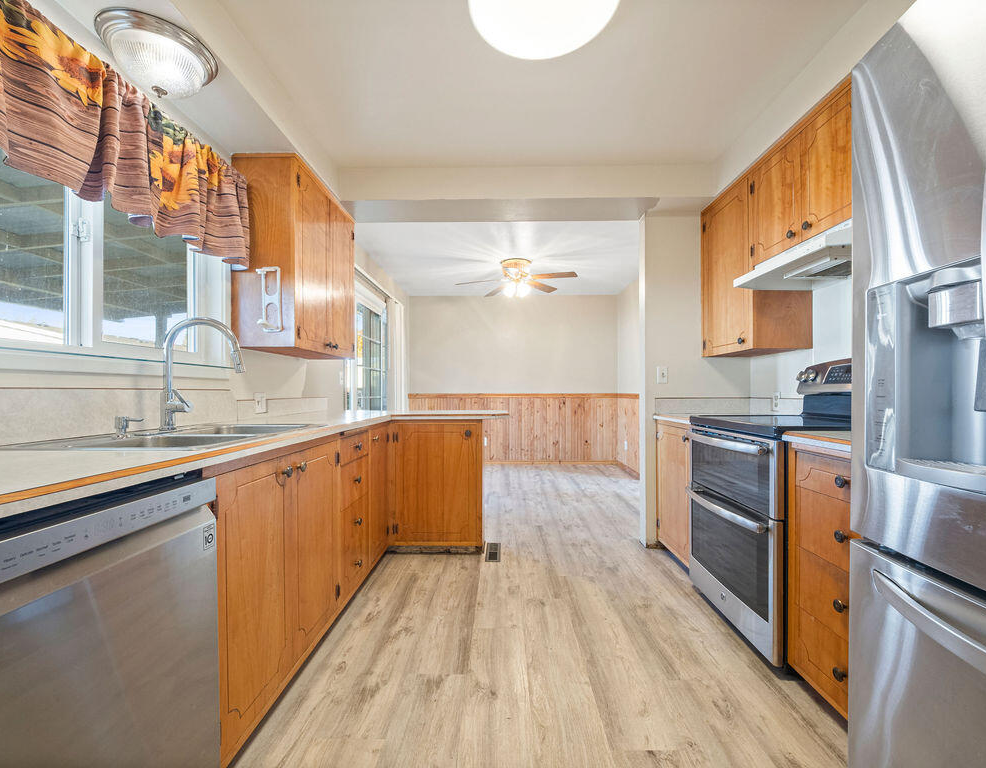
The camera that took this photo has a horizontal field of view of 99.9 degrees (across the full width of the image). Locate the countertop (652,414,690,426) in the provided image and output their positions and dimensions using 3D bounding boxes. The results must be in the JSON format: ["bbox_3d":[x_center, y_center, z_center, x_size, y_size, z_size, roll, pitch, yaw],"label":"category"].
[{"bbox_3d":[1.425,0.226,2.561,0.655,0.040,0.585,0,-1,1],"label":"countertop"}]

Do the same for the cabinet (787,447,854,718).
[{"bbox_3d":[1.414,0.643,1.256,0.624,0.835,0.530,0,-1,1],"label":"cabinet"}]

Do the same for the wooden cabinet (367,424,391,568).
[{"bbox_3d":[-0.978,0.657,2.518,0.581,0.825,0.385,0,-1,1],"label":"wooden cabinet"}]

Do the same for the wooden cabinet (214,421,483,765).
[{"bbox_3d":[-0.686,0.669,2.172,1.220,0.870,2.165,0,-1,1],"label":"wooden cabinet"}]

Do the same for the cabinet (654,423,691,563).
[{"bbox_3d":[1.441,0.663,2.551,0.624,0.835,0.580,0,-1,1],"label":"cabinet"}]

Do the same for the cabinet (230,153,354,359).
[{"bbox_3d":[-1.179,-0.684,2.621,0.325,1.000,0.890,0,-1,1],"label":"cabinet"}]

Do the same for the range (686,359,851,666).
[{"bbox_3d":[1.389,0.510,1.892,0.700,1.220,0.745,0,-1,1],"label":"range"}]

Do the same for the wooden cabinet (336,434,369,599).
[{"bbox_3d":[-0.986,0.650,2.118,0.581,0.825,0.415,0,-1,1],"label":"wooden cabinet"}]

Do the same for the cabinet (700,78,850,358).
[{"bbox_3d":[1.593,-0.706,2.178,0.325,1.009,1.337,0,-1,1],"label":"cabinet"}]

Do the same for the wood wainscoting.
[{"bbox_3d":[0.286,0.661,5.661,3.120,1.045,0.990,0,-1,1],"label":"wood wainscoting"}]

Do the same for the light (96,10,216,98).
[{"bbox_3d":[-1.205,-1.145,1.502,0.348,0.125,0.348,0,-1,1],"label":"light"}]

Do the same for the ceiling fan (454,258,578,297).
[{"bbox_3d":[0.264,-1.139,4.554,1.320,0.400,1.280,0,-1,1],"label":"ceiling fan"}]

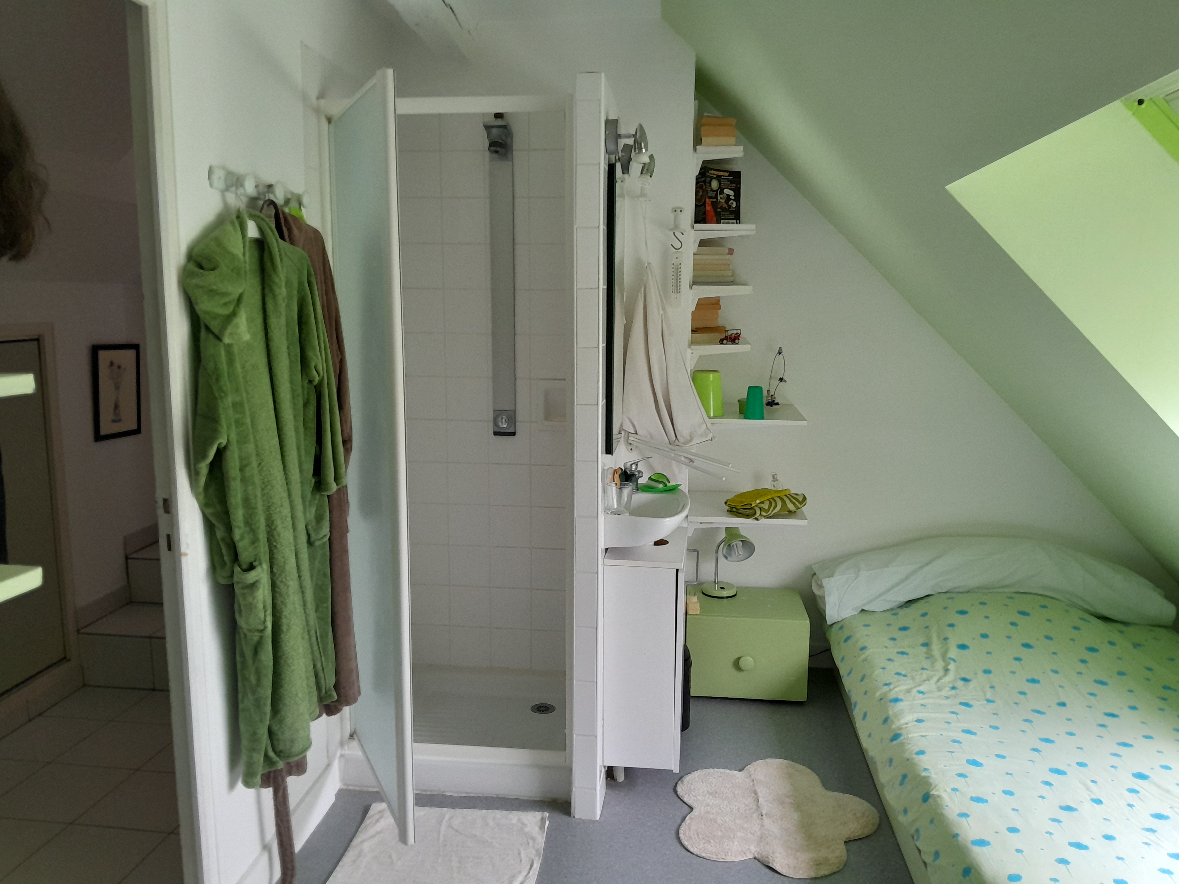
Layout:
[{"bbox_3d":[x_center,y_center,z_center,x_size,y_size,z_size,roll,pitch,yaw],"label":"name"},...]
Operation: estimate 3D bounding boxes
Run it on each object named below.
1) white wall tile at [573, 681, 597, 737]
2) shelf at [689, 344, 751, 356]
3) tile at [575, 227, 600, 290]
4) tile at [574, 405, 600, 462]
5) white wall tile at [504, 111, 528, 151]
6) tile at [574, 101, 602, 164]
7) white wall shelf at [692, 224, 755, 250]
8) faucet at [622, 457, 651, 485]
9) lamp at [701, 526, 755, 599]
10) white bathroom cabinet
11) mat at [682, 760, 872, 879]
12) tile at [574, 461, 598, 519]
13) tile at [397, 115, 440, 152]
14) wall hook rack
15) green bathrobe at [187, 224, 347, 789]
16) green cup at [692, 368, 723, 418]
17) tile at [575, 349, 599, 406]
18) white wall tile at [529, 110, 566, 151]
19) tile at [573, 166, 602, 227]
[{"bbox_3d":[-0.010,0.735,2.438,0.062,0.150,0.012,1,9,8],"label":"white wall tile"},{"bbox_3d":[0.466,-0.341,3.178,0.202,0.038,0.410,1,9,7],"label":"shelf"},{"bbox_3d":[-0.004,-0.469,2.259,0.062,0.150,0.012,1,9,8],"label":"tile"},{"bbox_3d":[-0.006,-0.022,2.326,0.062,0.150,0.012,1,9,8],"label":"tile"},{"bbox_3d":[-0.275,-1.049,2.957,0.150,0.150,0.010,1,8,6],"label":"white wall tile"},{"bbox_3d":[-0.003,-0.775,2.214,0.062,0.150,0.012,1,9,8],"label":"tile"},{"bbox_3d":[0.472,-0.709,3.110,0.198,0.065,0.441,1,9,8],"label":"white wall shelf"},{"bbox_3d":[0.146,0.102,2.743,0.105,0.110,0.050,3,9,16],"label":"faucet"},{"bbox_3d":[0.533,0.465,3.413,0.140,0.275,0.215,-2,9,-14],"label":"lamp"},{"bbox_3d":[0.174,0.607,2.685,0.226,0.615,0.385,1,9,7],"label":"white bathroom cabinet"},{"bbox_3d":[0.530,1.047,2.510,0.570,0.016,0.595,1,8,6],"label":"mat"},{"bbox_3d":[-0.006,0.127,2.354,0.065,0.155,0.012,1,9,7],"label":"tile"},{"bbox_3d":[-0.576,-1.057,3.001,0.150,0.150,0.012,1,9,8],"label":"tile"},{"bbox_3d":[-0.724,-0.567,1.996,0.072,0.055,0.390,1,8,6],"label":"wall hook rack"},{"bbox_3d":[-0.670,0.118,1.973,0.210,1.195,0.540,1,9,7],"label":"green bathrobe"},{"bbox_3d":[0.412,-0.169,3.083,0.117,0.153,0.117,1,8,6],"label":"green cup"},{"bbox_3d":[-0.005,-0.171,2.304,0.062,0.150,0.012,1,9,8],"label":"tile"},{"bbox_3d":[-0.123,-1.046,2.942,0.150,0.150,0.010,1,8,6],"label":"white wall tile"},{"bbox_3d":[-0.002,-0.619,2.235,0.068,0.154,0.012,1,9,7],"label":"tile"}]

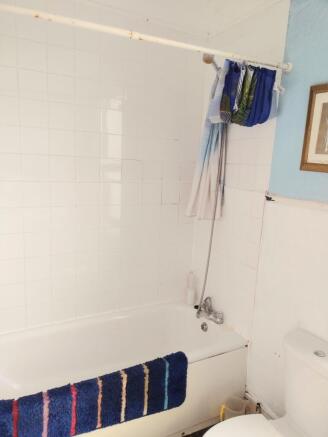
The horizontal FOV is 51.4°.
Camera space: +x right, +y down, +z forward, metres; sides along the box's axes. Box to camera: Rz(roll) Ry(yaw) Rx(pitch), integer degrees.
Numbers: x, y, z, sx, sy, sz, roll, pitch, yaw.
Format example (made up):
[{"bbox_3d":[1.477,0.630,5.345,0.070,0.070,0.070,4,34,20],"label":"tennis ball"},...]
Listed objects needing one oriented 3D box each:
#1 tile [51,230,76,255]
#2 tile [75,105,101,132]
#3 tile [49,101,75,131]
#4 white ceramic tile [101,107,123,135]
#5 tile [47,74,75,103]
[{"bbox_3d":[-0.630,0.150,2.131,0.150,0.150,0.010,-3,12,-29],"label":"tile"},{"bbox_3d":[-0.465,-0.606,2.071,0.150,0.150,0.010,-3,11,-29],"label":"tile"},{"bbox_3d":[-0.594,-0.596,1.985,0.149,0.149,0.010,-3,11,-29],"label":"tile"},{"bbox_3d":[-0.332,-0.614,2.145,0.150,0.150,0.010,-3,11,-29],"label":"white ceramic tile"},{"bbox_3d":[-0.587,-0.744,1.959,0.149,0.149,0.010,-3,11,-29],"label":"tile"}]

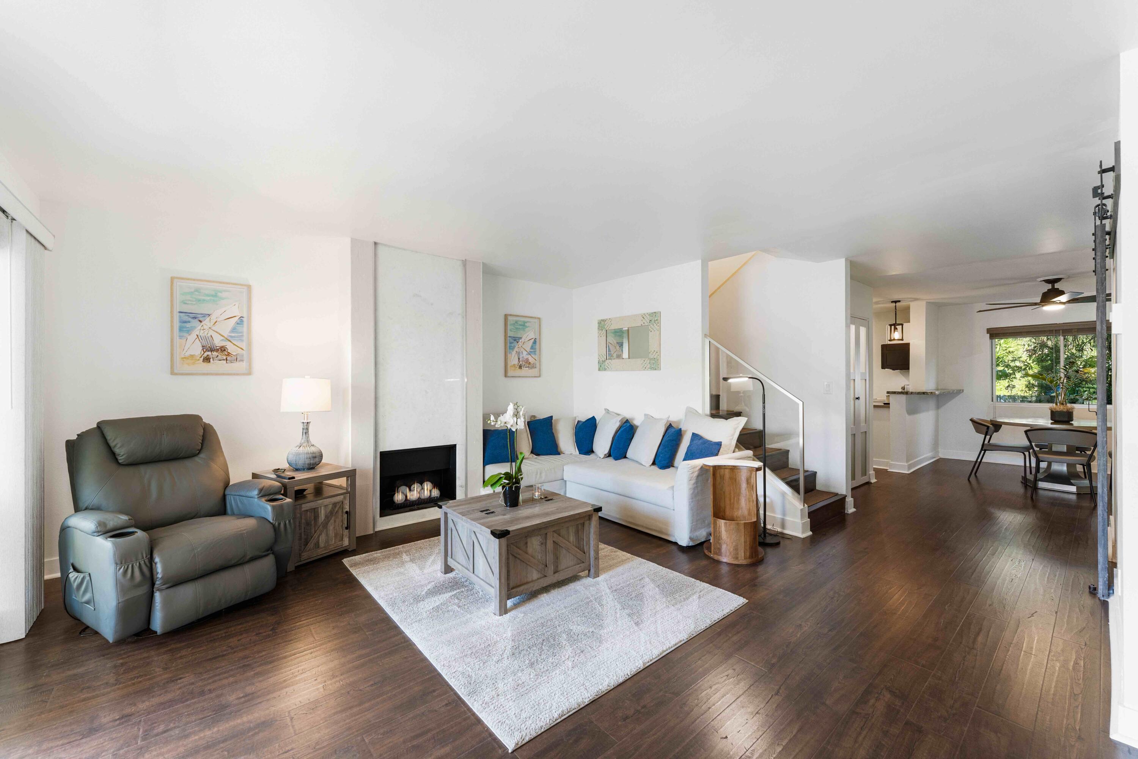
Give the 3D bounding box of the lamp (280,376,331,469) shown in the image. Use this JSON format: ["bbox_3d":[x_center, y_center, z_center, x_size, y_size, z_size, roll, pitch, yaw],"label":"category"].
[{"bbox_3d":[-1.998,0.326,3.365,0.335,0.700,0.335,0,0,33],"label":"lamp"}]

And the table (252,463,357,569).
[{"bbox_3d":[-1.950,0.982,3.280,0.480,0.610,0.475,0,0,33],"label":"table"}]

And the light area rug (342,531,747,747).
[{"bbox_3d":[-0.286,1.281,2.866,1.617,0.015,2.142,0,0,-41],"label":"light area rug"}]

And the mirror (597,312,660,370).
[{"bbox_3d":[0.648,-0.407,5.001,0.030,0.610,0.940,0,0,-40],"label":"mirror"}]

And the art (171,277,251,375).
[{"bbox_3d":[-2.714,-0.401,3.356,0.483,0.720,0.030,0,0,-40],"label":"art"}]

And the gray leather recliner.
[{"bbox_3d":[-2.345,0.769,2.668,1.000,1.040,0.860,0,0,29],"label":"gray leather recliner"}]

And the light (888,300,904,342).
[{"bbox_3d":[4.881,-0.870,6.610,0.165,0.610,0.165,0,0,-40],"label":"light"}]

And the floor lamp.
[{"bbox_3d":[1.459,0.633,3.541,0.450,1.310,0.230,0,0,18],"label":"floor lamp"}]

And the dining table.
[{"bbox_3d":[5.881,0.901,5.308,1.220,0.760,1.220,0,0,-40],"label":"dining table"}]

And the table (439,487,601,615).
[{"bbox_3d":[-0.324,1.048,2.882,0.755,0.460,0.755,0,0,-41],"label":"table"}]

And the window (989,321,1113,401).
[{"bbox_3d":[6.870,-0.213,6.185,0.100,1.140,1.450,0,0,-40],"label":"window"}]

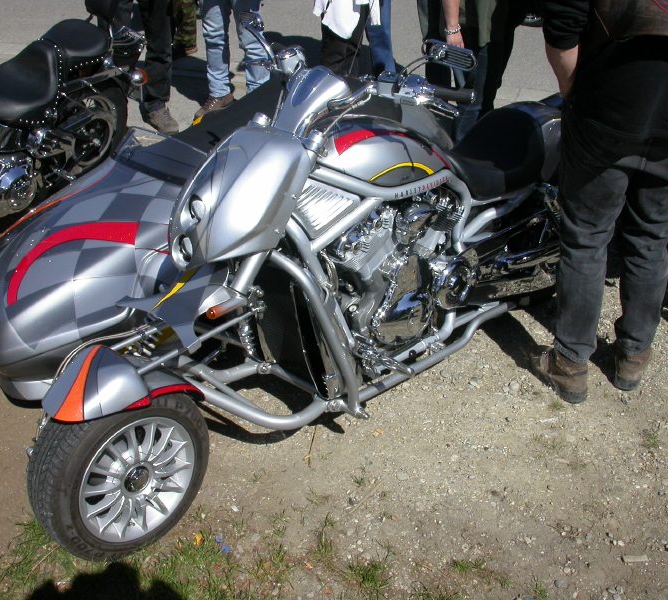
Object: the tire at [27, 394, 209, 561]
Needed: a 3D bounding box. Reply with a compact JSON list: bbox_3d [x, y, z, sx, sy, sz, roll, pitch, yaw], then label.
[{"bbox_3d":[-0.556,0.451,2.344,0.482,0.482,0.175,-26,34,-38],"label":"tire"}]

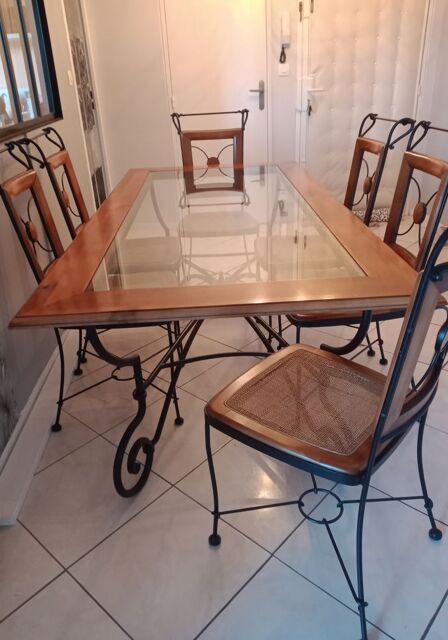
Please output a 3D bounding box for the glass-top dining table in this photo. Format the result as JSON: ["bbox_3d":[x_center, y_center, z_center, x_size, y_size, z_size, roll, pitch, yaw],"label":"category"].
[{"bbox_3d":[-0.004,-0.092,2.031,0.920,0.757,1.844,-3,26,-1],"label":"glass-top dining table"}]

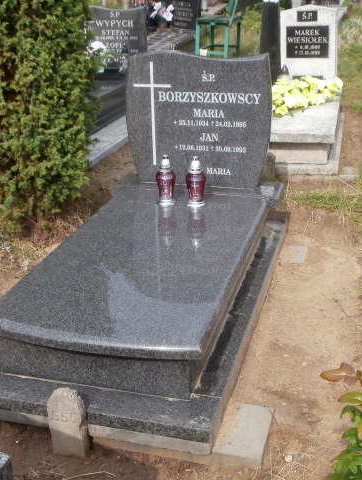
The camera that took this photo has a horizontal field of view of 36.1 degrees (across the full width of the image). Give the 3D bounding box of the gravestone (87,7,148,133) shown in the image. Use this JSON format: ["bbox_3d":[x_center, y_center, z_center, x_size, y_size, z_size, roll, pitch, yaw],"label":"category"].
[{"bbox_3d":[-1.131,-2.036,6.500,1.100,1.200,2.150,4,24,17],"label":"gravestone"}]

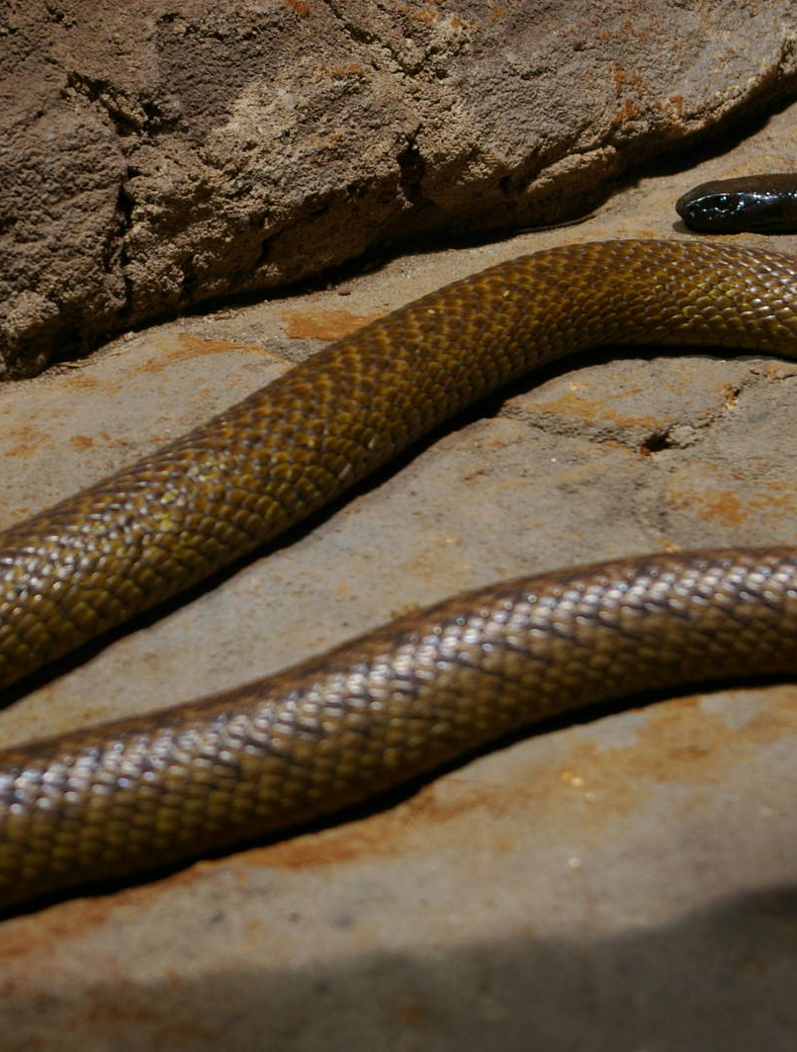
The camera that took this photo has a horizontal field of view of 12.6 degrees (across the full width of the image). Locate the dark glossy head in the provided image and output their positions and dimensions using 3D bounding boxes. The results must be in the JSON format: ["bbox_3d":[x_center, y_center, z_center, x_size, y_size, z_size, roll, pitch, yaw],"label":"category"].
[{"bbox_3d":[0.121,-0.116,1.300,0.041,0.017,0.022,-4,32,-6],"label":"dark glossy head"}]

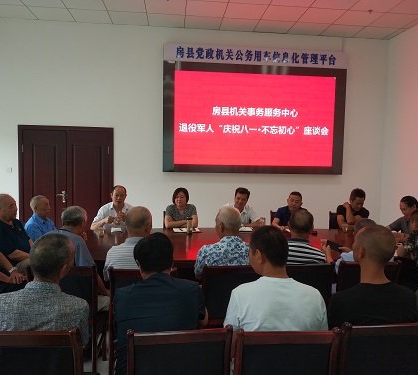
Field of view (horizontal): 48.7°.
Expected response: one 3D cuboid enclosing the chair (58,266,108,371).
[{"bbox_3d":[-0.946,0.939,3.152,0.460,0.906,0.550,1,2,-3],"label":"chair"}]

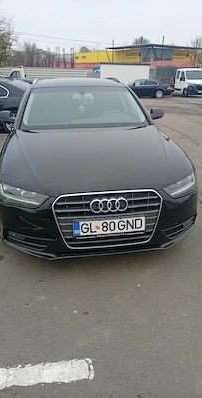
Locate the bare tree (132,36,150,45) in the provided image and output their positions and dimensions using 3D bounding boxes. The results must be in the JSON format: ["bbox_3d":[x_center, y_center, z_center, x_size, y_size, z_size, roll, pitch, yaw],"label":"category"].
[{"bbox_3d":[10.734,-38.398,86.349,7.000,11.990,7.000,0,21,0],"label":"bare tree"}]

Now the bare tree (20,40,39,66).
[{"bbox_3d":[-12.076,-23.314,54.001,4.500,7.540,4.500,0,21,0],"label":"bare tree"}]

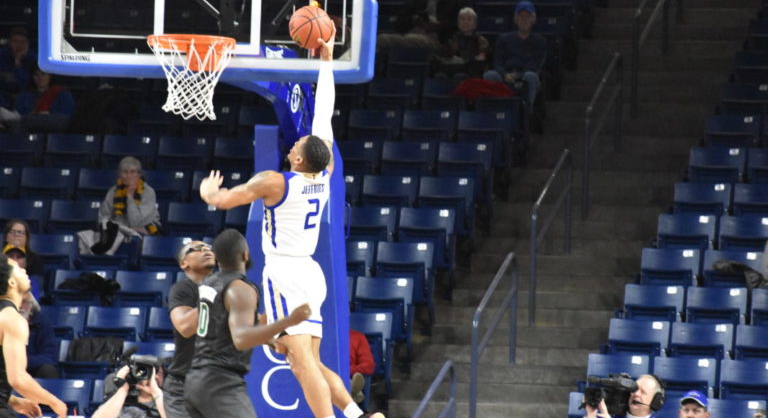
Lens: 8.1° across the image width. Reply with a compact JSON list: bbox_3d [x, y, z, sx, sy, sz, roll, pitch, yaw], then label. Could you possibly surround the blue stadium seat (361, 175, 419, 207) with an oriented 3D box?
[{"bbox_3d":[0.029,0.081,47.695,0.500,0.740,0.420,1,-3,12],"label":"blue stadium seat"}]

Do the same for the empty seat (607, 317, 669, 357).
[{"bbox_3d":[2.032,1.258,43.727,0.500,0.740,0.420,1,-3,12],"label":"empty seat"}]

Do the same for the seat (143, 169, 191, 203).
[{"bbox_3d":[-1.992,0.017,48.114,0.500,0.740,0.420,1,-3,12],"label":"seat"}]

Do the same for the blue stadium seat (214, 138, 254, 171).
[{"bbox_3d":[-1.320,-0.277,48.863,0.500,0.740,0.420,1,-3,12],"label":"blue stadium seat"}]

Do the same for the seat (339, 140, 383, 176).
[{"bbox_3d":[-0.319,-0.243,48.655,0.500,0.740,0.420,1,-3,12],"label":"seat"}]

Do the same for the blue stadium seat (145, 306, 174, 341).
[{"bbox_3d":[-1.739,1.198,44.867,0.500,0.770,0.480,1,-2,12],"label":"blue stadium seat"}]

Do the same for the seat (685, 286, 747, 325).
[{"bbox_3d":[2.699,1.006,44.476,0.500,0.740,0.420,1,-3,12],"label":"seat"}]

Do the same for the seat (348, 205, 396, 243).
[{"bbox_3d":[-0.167,0.369,46.067,0.500,0.780,0.500,1,-2,12],"label":"seat"}]

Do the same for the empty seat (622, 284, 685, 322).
[{"bbox_3d":[2.149,1.001,43.825,0.510,0.780,0.500,1,-2,12],"label":"empty seat"}]

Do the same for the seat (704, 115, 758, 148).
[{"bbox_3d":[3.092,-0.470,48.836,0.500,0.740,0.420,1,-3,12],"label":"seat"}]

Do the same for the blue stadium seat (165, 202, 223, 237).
[{"bbox_3d":[-1.682,0.347,46.386,0.510,0.820,0.500,1,-3,13],"label":"blue stadium seat"}]

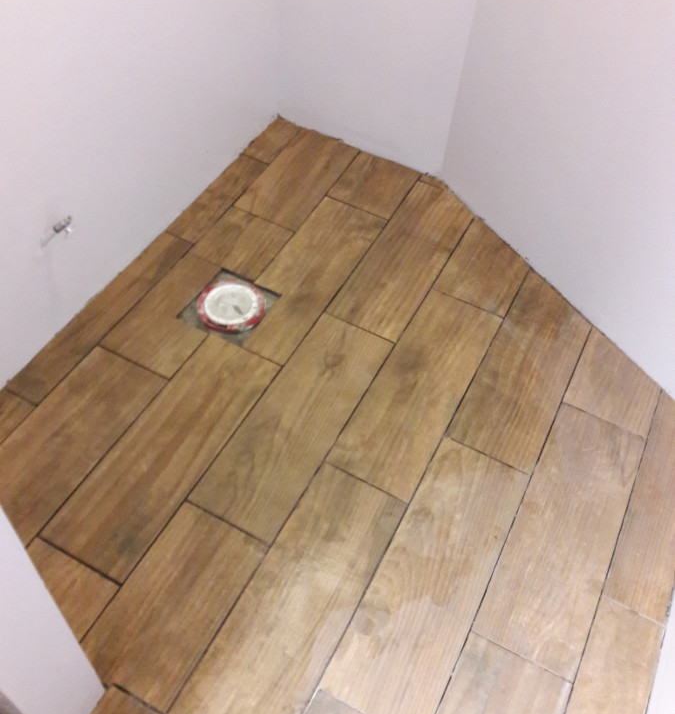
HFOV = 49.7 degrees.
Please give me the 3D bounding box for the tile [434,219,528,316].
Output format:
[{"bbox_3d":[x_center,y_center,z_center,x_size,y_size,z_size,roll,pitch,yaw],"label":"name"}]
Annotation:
[{"bbox_3d":[0.411,-0.245,1.994,0.203,0.009,0.315,25,54,13],"label":"tile"}]

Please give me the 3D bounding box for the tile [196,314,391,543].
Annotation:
[{"bbox_3d":[-0.085,0.135,1.657,0.202,0.009,0.603,25,54,13],"label":"tile"}]

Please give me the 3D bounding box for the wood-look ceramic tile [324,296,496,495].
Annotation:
[{"bbox_3d":[0.199,0.067,1.730,0.203,0.009,0.601,25,54,13],"label":"wood-look ceramic tile"}]

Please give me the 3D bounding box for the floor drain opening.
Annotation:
[{"bbox_3d":[-0.267,-0.121,1.839,0.183,0.020,0.200,25,54,13],"label":"floor drain opening"}]

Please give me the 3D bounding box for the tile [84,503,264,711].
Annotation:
[{"bbox_3d":[-0.307,0.461,1.383,0.202,0.009,0.351,25,54,13],"label":"tile"}]

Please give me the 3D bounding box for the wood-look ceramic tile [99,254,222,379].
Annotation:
[{"bbox_3d":[-0.396,-0.108,1.810,0.203,0.009,0.359,25,54,13],"label":"wood-look ceramic tile"}]

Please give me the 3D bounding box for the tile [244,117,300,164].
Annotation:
[{"bbox_3d":[-0.194,-0.671,2.272,0.103,0.009,0.219,25,54,13],"label":"tile"}]

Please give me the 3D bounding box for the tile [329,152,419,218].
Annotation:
[{"bbox_3d":[0.111,-0.505,2.168,0.202,0.009,0.235,25,54,13],"label":"tile"}]

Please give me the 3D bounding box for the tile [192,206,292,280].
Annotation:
[{"bbox_3d":[-0.262,-0.307,1.978,0.203,0.009,0.221,25,54,13],"label":"tile"}]

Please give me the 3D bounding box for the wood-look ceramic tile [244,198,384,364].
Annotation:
[{"bbox_3d":[-0.081,-0.221,1.933,0.203,0.009,0.602,25,54,13],"label":"wood-look ceramic tile"}]

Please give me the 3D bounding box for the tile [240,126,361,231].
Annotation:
[{"bbox_3d":[-0.109,-0.530,2.170,0.203,0.009,0.429,25,54,13],"label":"tile"}]

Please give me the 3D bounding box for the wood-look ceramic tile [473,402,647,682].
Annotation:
[{"bbox_3d":[0.482,0.357,1.537,0.205,0.009,0.603,25,54,13],"label":"wood-look ceramic tile"}]

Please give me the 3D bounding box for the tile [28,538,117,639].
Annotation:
[{"bbox_3d":[-0.533,0.445,1.365,0.202,0.009,0.144,25,54,13],"label":"tile"}]

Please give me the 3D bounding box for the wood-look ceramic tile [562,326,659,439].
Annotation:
[{"bbox_3d":[0.685,0.059,1.788,0.205,0.009,0.269,25,54,13],"label":"wood-look ceramic tile"}]

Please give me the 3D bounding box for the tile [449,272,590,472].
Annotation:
[{"bbox_3d":[0.476,0.014,1.803,0.203,0.009,0.611,25,54,13],"label":"tile"}]

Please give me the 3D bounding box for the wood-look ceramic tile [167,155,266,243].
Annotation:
[{"bbox_3d":[-0.333,-0.455,2.086,0.087,0.009,0.402,25,54,13],"label":"wood-look ceramic tile"}]

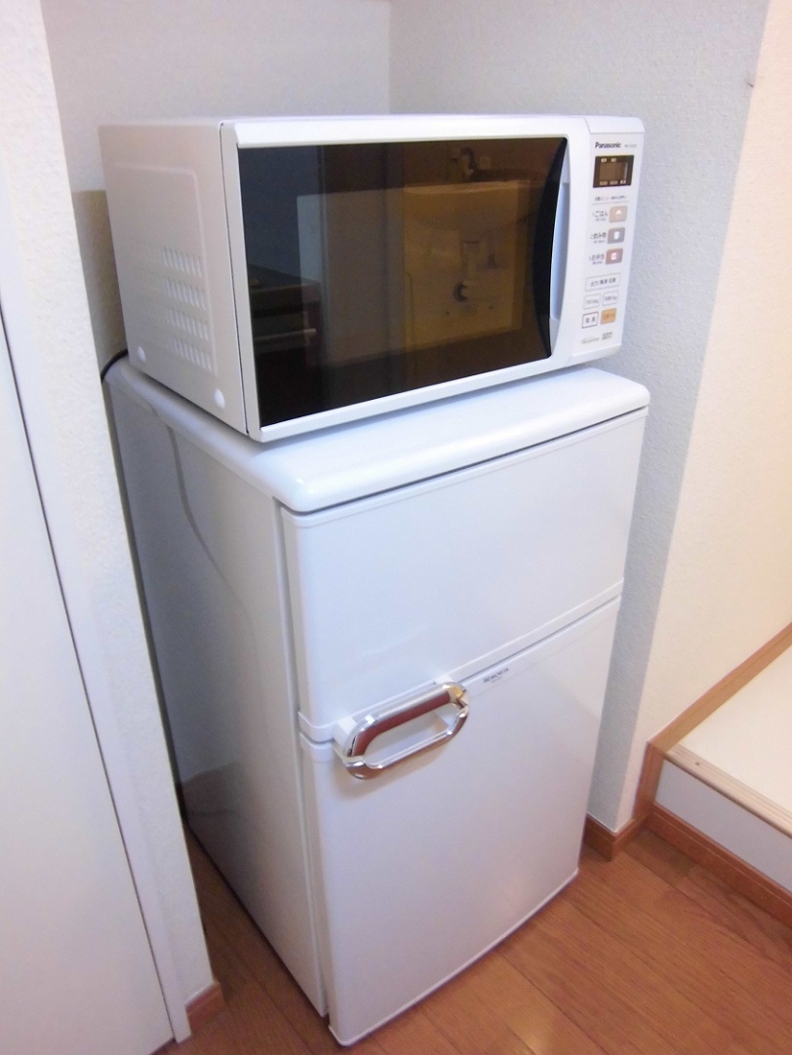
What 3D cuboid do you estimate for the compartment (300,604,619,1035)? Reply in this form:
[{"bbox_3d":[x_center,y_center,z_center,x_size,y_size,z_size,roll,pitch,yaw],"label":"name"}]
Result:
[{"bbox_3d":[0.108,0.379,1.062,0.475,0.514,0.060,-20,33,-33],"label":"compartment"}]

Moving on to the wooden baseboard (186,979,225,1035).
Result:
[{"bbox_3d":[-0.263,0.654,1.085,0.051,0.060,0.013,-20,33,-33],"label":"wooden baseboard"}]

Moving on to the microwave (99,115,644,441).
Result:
[{"bbox_3d":[-0.022,-0.305,0.883,0.477,0.264,0.324,-19,33,-31],"label":"microwave"}]

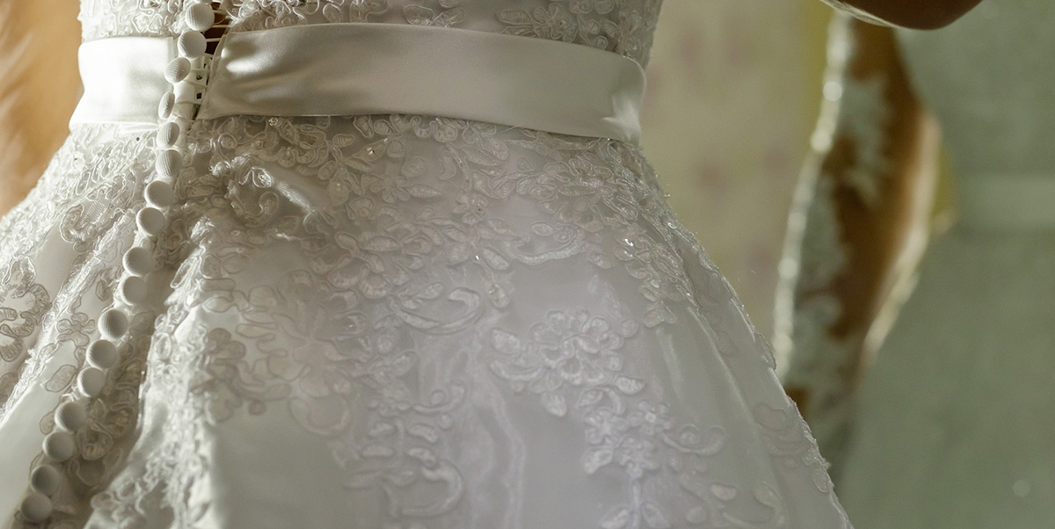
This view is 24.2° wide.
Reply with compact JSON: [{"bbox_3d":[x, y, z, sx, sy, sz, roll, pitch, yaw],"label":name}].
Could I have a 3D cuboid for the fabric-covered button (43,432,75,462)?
[{"bbox_3d":[-0.180,0.070,0.946,0.012,0.012,0.006,4,-12,-10],"label":"fabric-covered button"}]

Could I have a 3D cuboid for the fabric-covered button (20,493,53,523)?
[{"bbox_3d":[-0.192,0.096,0.964,0.012,0.012,0.006,2,-9,-4],"label":"fabric-covered button"}]

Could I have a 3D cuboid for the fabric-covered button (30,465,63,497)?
[{"bbox_3d":[-0.190,0.085,0.969,0.012,0.012,0.006,2,-7,-4],"label":"fabric-covered button"}]

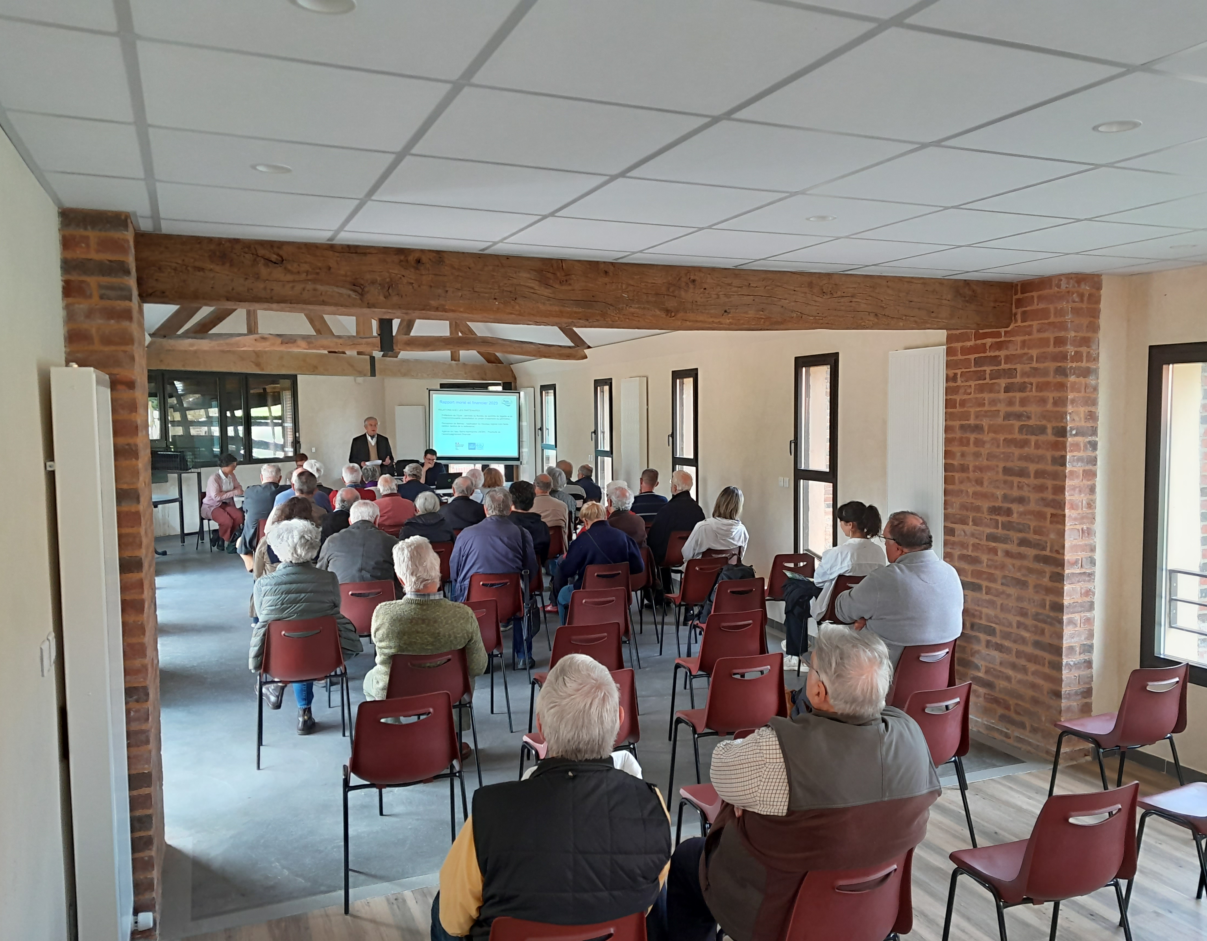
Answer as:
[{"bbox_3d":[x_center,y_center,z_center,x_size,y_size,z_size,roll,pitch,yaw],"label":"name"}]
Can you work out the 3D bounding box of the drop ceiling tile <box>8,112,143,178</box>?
[{"bbox_3d":[-1.325,-0.827,2.413,0.255,0.020,0.565,-2,4,-23],"label":"drop ceiling tile"}]

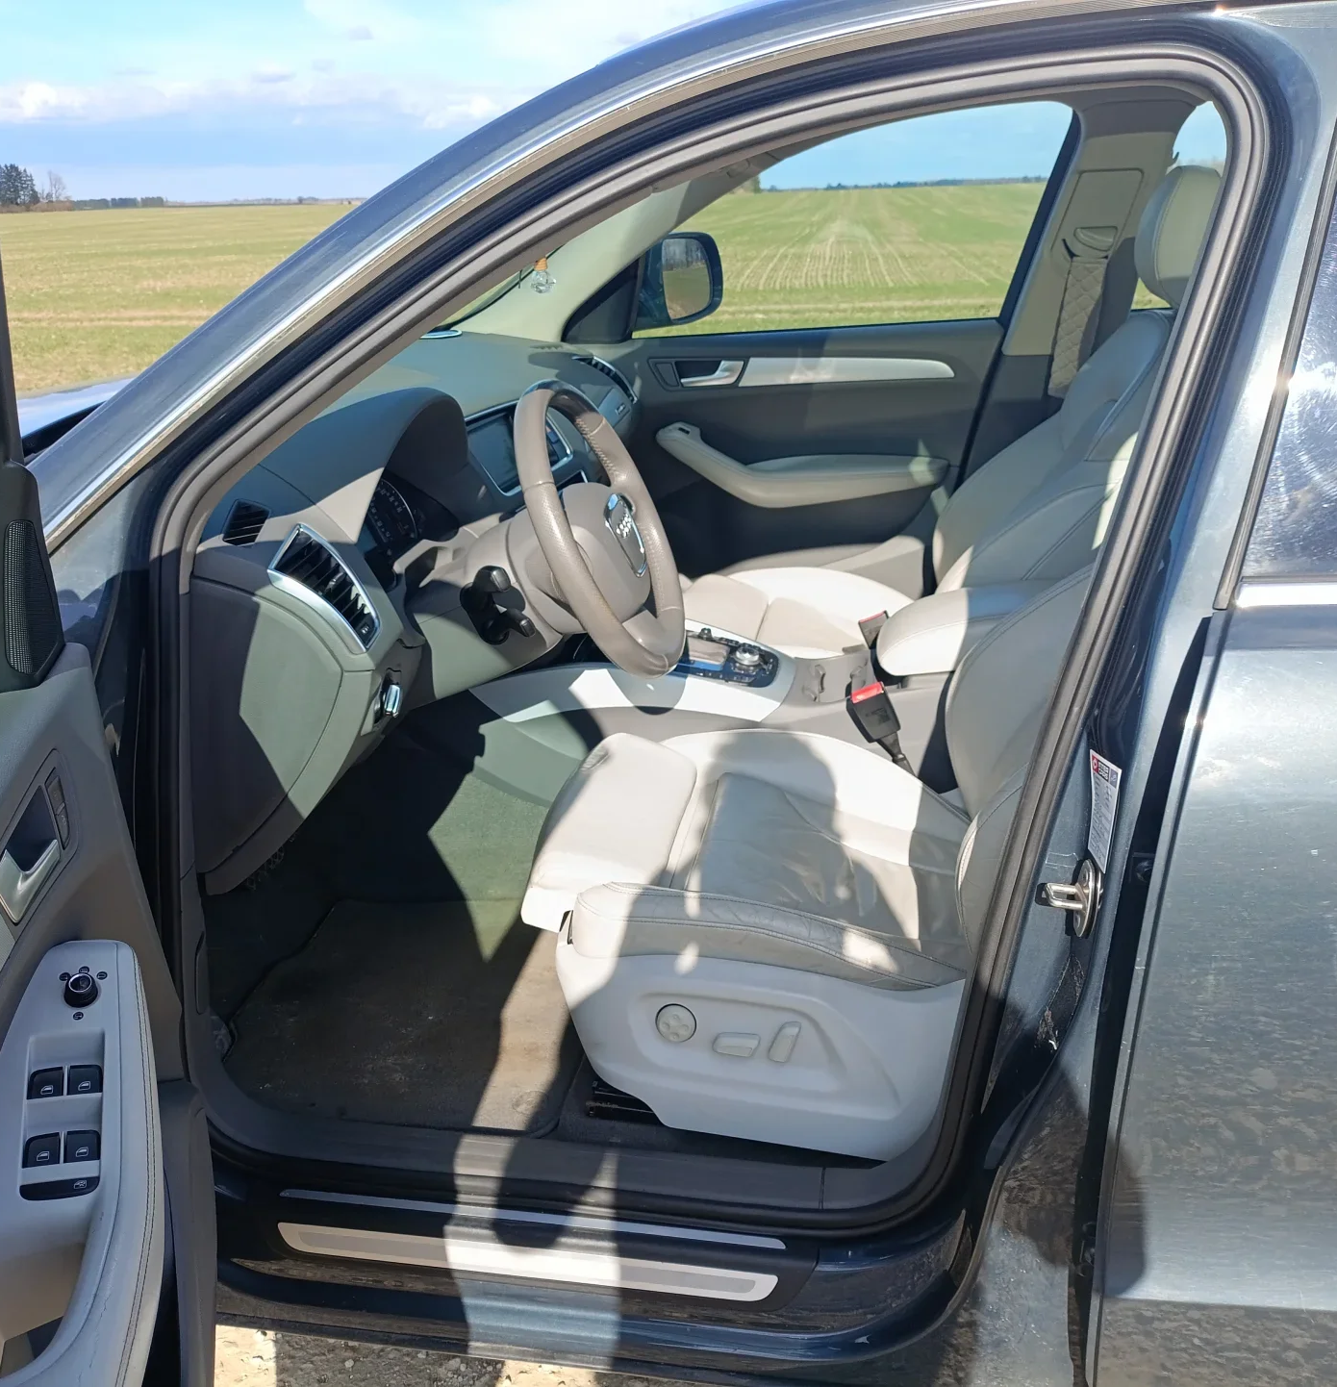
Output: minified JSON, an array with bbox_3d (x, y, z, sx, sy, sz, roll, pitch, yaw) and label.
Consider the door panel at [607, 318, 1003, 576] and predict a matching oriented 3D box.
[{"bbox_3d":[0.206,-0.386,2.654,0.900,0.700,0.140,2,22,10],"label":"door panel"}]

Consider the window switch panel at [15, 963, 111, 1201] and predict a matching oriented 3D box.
[{"bbox_3d":[-0.362,0.233,0.811,0.054,0.030,0.165,-8,38,-15],"label":"window switch panel"}]

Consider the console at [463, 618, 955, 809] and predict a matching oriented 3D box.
[{"bbox_3d":[0.147,0.011,2.024,0.880,0.370,0.290,2,22,10],"label":"console"}]

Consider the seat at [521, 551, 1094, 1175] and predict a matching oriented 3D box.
[{"bbox_3d":[0.319,-0.013,1.580,0.990,1.030,0.540,2,22,10],"label":"seat"}]

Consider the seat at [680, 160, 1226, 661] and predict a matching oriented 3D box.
[{"bbox_3d":[0.436,-0.309,2.249,0.930,1.050,0.540,2,22,10],"label":"seat"}]

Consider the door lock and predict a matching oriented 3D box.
[{"bbox_3d":[0.346,0.175,1.147,0.050,0.070,0.040,2,22,10],"label":"door lock"}]

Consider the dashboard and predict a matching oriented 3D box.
[{"bbox_3d":[-0.409,-0.256,2.015,0.520,0.510,1.420,2,22,10],"label":"dashboard"}]

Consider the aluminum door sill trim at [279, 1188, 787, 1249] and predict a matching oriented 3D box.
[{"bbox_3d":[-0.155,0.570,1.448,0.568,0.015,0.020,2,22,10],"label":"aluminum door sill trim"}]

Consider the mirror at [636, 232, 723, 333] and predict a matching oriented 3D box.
[{"bbox_3d":[0.025,-0.854,2.752,0.160,0.200,0.230,5,23,17],"label":"mirror"}]

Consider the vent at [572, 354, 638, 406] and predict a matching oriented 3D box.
[{"bbox_3d":[-0.116,-0.591,2.532,0.070,0.120,0.110,2,22,10],"label":"vent"}]

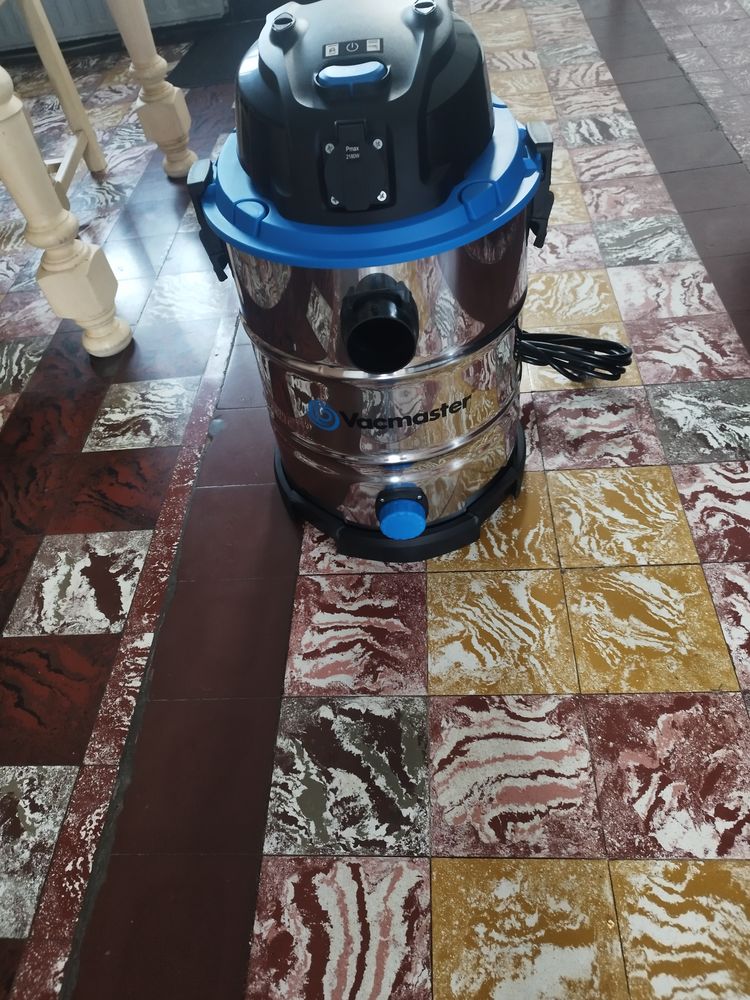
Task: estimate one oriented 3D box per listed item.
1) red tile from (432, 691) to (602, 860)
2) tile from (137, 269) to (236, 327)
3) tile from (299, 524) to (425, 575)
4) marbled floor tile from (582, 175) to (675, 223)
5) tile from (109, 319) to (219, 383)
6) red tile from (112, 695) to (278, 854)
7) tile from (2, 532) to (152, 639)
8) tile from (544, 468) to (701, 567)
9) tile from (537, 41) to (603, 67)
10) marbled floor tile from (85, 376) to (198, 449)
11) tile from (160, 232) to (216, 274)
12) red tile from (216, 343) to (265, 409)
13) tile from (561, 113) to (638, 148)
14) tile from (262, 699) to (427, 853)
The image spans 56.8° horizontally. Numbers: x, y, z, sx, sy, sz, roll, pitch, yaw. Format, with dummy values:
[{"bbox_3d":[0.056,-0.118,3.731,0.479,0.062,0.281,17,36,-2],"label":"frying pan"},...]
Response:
[{"bbox_3d":[0.170,0.342,0.869,0.202,0.015,0.199,-3,50,7],"label":"red tile"},{"bbox_3d":[-0.446,-0.481,1.660,0.198,0.015,0.203,-3,50,7],"label":"tile"},{"bbox_3d":[-0.013,0.043,1.146,0.200,0.012,0.200,-2,49,7],"label":"tile"},{"bbox_3d":[0.624,-0.742,1.718,0.202,0.015,0.199,-3,50,7],"label":"marbled floor tile"},{"bbox_3d":[-0.454,-0.326,1.530,0.198,0.015,0.203,-3,50,7],"label":"tile"},{"bbox_3d":[-0.227,0.357,0.910,0.194,0.012,0.200,-2,49,7],"label":"red tile"},{"bbox_3d":[-0.476,0.137,1.136,0.198,0.012,0.200,-2,49,7],"label":"tile"},{"bbox_3d":[0.385,0.028,1.101,0.202,0.015,0.199,-3,50,7],"label":"tile"},{"bbox_3d":[0.662,-1.503,2.358,0.202,0.015,0.199,-3,50,7],"label":"tile"},{"bbox_3d":[-0.462,-0.170,1.399,0.198,0.015,0.201,-3,50,7],"label":"marbled floor tile"},{"bbox_3d":[-0.368,-0.535,1.507,0.168,0.015,0.173,-2,49,7],"label":"tile"},{"bbox_3d":[-0.203,-0.257,1.433,0.208,0.015,0.201,-3,50,7],"label":"red tile"},{"bbox_3d":[0.642,-1.050,1.980,0.200,0.012,0.200,-2,49,7],"label":"tile"},{"bbox_3d":[-0.030,0.348,0.887,0.200,0.012,0.200,-2,49,7],"label":"tile"}]

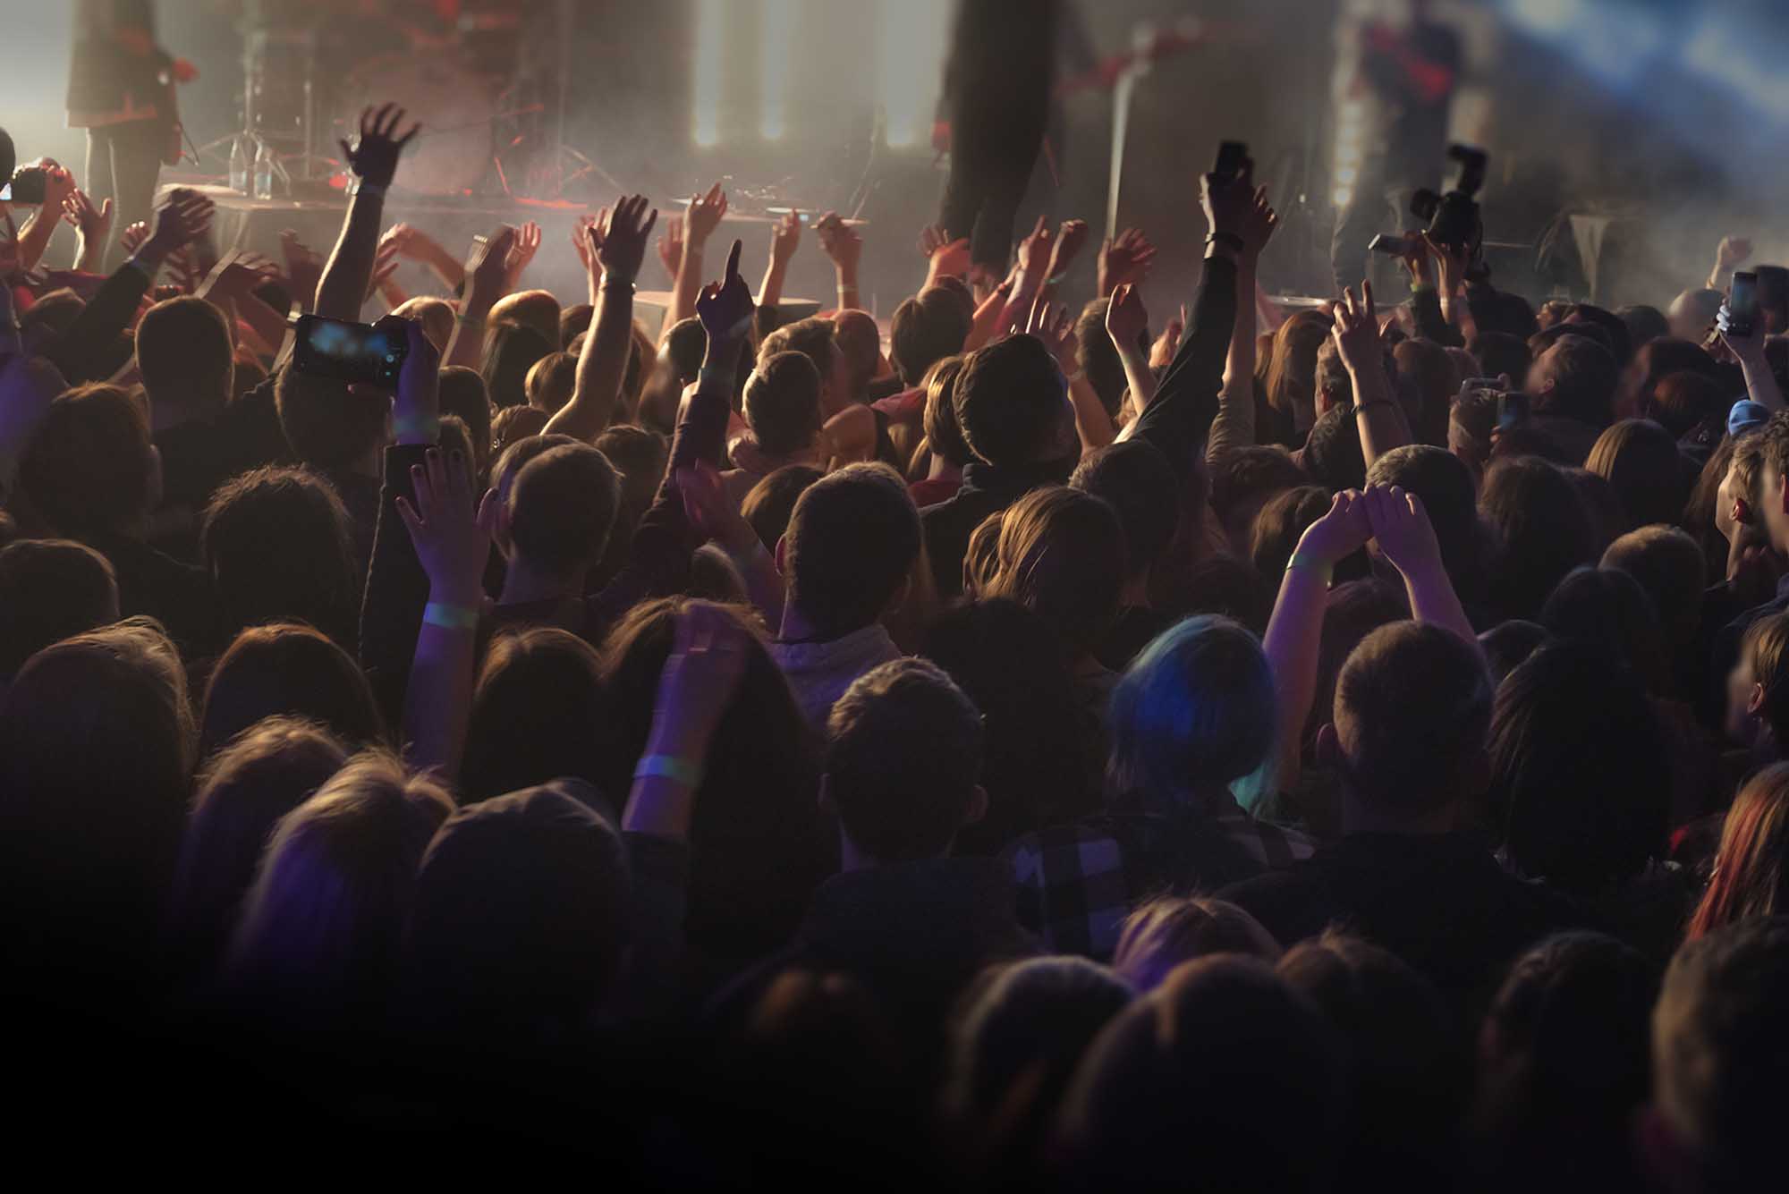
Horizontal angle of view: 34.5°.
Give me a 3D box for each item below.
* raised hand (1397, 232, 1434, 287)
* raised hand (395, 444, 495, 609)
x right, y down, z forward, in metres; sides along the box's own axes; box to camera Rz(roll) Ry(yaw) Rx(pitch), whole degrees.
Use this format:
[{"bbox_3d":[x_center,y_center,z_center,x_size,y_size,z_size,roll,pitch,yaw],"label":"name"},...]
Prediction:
[{"bbox_3d":[1.264,-0.818,7.000,0.088,0.130,0.085,0,11,0],"label":"raised hand"},{"bbox_3d":[-0.562,-0.088,3.600,0.122,0.200,0.060,-1,6,0],"label":"raised hand"}]

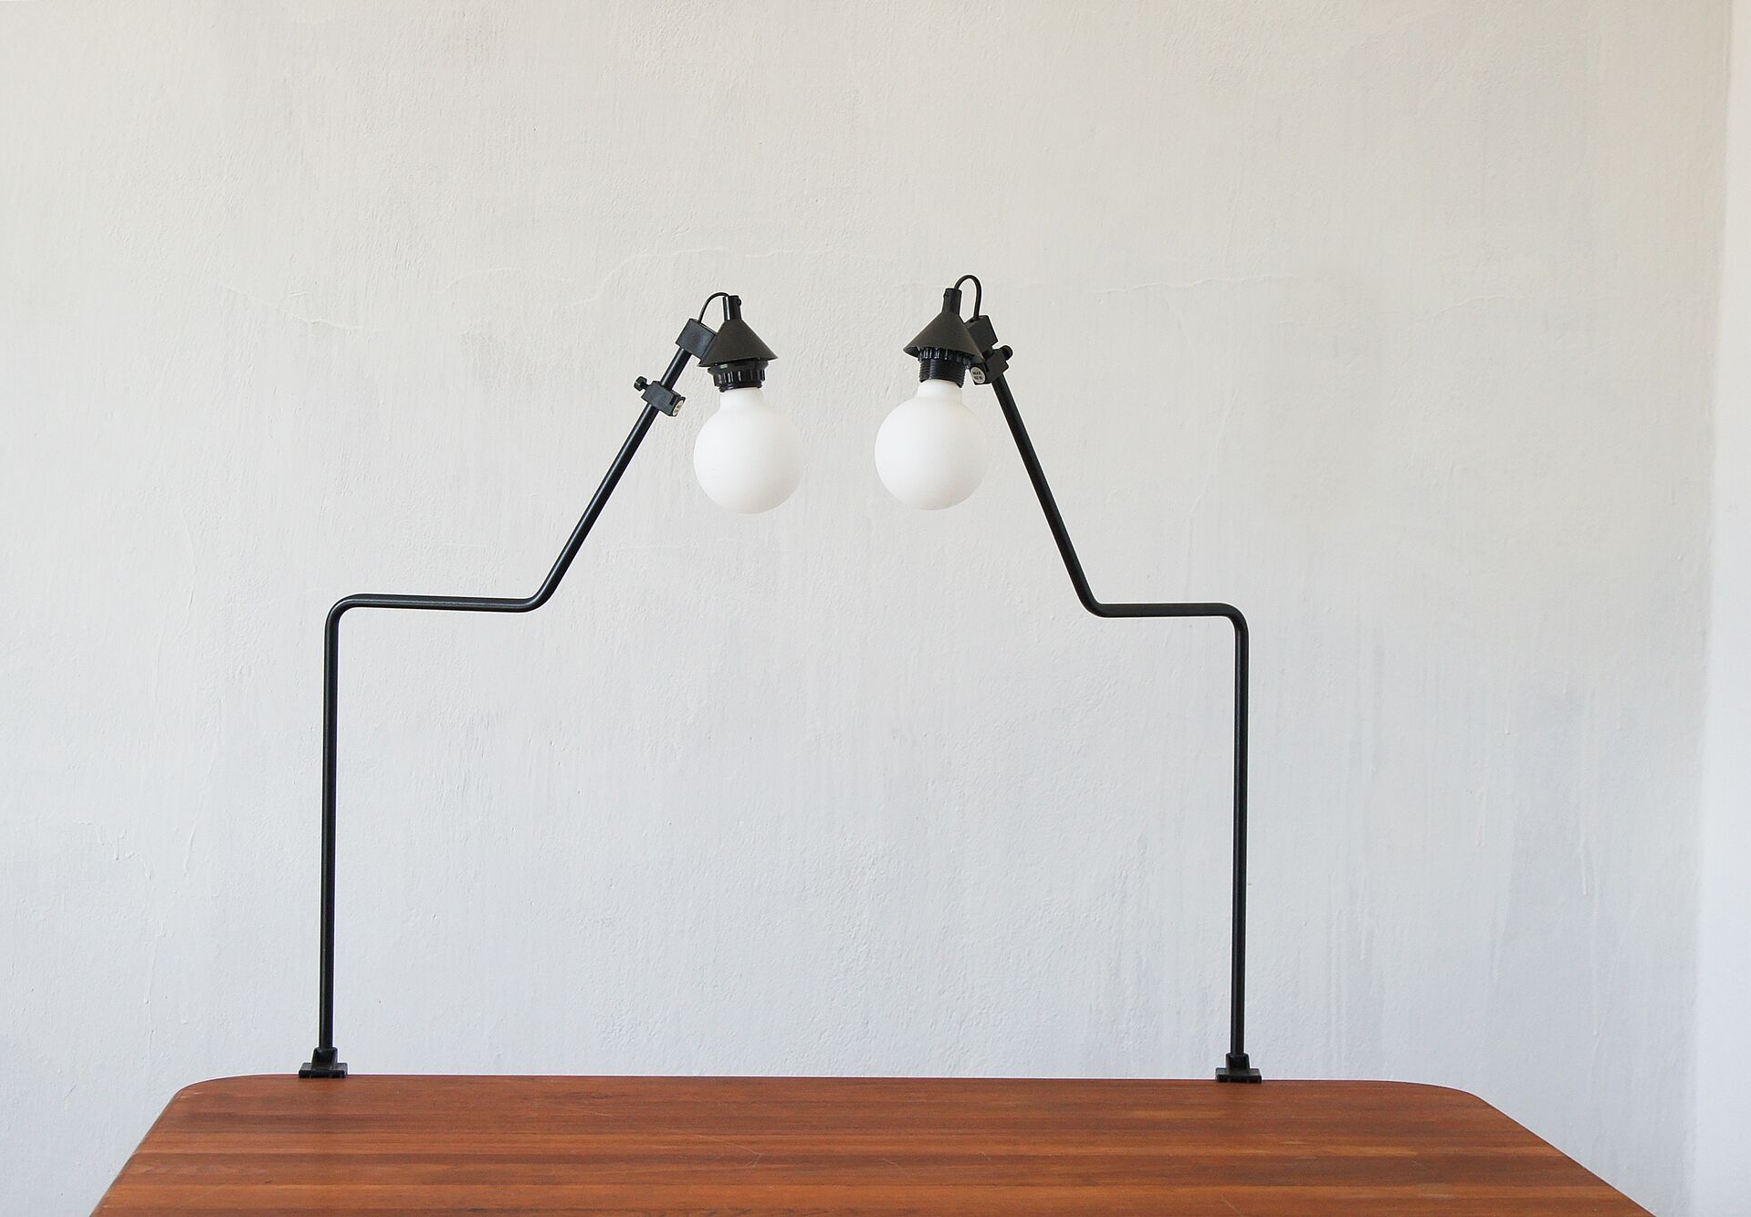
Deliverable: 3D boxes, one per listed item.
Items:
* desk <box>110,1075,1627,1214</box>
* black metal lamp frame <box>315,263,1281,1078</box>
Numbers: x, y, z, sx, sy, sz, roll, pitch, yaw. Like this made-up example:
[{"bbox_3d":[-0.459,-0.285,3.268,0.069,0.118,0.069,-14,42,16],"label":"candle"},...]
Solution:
[{"bbox_3d":[-0.015,0.818,2.797,1.184,0.737,0.760,1,2,-5],"label":"desk"},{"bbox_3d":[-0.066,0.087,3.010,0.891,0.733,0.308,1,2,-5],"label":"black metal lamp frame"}]

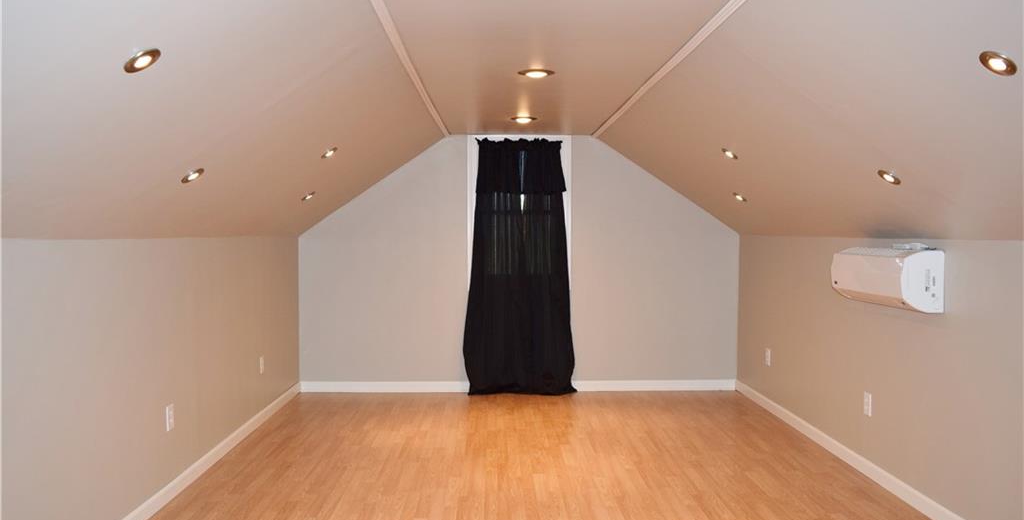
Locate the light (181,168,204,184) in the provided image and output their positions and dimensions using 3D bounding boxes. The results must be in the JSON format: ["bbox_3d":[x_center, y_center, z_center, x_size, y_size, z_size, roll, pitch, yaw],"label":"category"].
[{"bbox_3d":[-1.241,-0.323,2.994,0.100,0.025,0.100,-34,2,0],"label":"light"}]

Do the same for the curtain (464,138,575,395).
[{"bbox_3d":[0.064,0.053,6.032,0.877,2.008,0.130,0,2,-1],"label":"curtain"}]

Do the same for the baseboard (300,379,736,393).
[{"bbox_3d":[0.066,1.011,6.134,3.474,0.085,0.018,0,2,-1],"label":"baseboard"}]

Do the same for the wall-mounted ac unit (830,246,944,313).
[{"bbox_3d":[1.777,0.081,3.677,0.187,0.278,0.691,0,2,-1],"label":"wall-mounted ac unit"}]

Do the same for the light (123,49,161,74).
[{"bbox_3d":[-0.911,-0.487,1.901,0.100,0.025,0.100,-34,2,0],"label":"light"}]

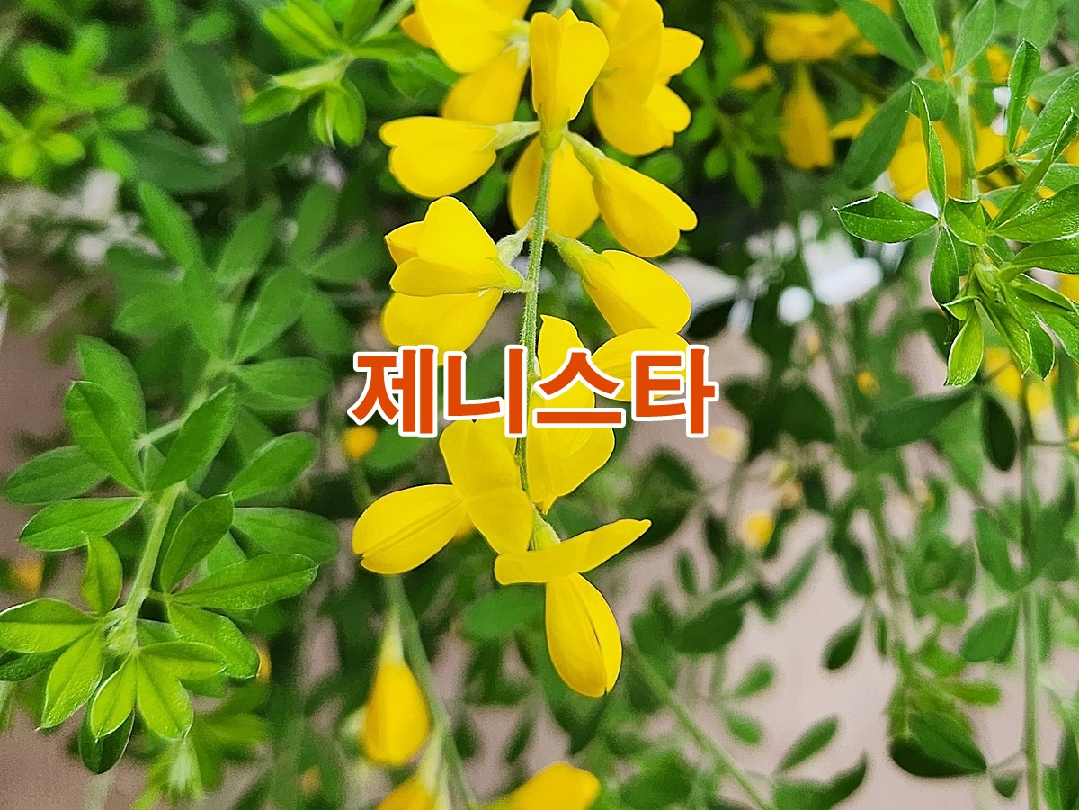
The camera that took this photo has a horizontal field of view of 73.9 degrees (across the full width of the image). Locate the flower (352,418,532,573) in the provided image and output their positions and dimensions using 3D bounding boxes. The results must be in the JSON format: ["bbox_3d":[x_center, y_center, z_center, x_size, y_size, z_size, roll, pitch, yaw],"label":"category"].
[{"bbox_3d":[-0.014,0.013,0.107,0.018,0.018,0.016,3,15,38],"label":"flower"}]

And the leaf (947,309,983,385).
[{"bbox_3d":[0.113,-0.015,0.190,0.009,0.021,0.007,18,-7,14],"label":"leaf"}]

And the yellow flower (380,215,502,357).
[{"bbox_3d":[-0.015,-0.019,0.112,0.014,0.021,0.014,-12,13,-29],"label":"yellow flower"}]

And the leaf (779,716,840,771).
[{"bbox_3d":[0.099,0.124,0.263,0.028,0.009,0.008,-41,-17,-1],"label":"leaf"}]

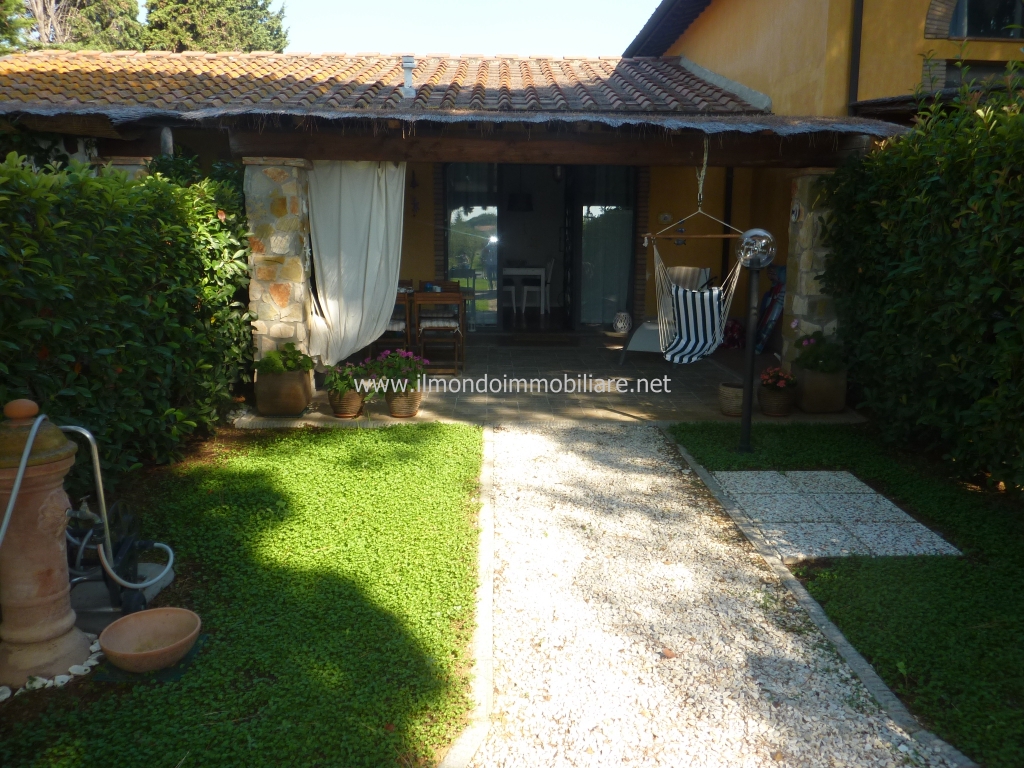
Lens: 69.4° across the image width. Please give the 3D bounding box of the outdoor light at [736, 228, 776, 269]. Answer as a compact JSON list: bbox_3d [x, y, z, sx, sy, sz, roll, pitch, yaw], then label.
[{"bbox_3d":[1.575,-0.873,4.763,0.261,0.261,0.261,0,11,-1],"label":"outdoor light"}]

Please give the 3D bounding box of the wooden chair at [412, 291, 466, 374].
[{"bbox_3d":[-0.742,-0.547,7.669,0.470,0.840,0.520,0,11,-1],"label":"wooden chair"}]

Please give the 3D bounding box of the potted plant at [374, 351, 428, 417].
[{"bbox_3d":[-0.892,-0.018,5.916,0.450,0.530,0.420,0,11,-1],"label":"potted plant"}]

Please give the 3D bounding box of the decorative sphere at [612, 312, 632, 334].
[{"bbox_3d":[1.490,-0.820,9.964,0.255,0.280,0.255,0,11,-1],"label":"decorative sphere"}]

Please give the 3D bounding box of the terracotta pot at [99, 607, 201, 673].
[{"bbox_3d":[-1.214,0.890,2.511,0.301,0.120,0.301,0,11,-1],"label":"terracotta pot"}]

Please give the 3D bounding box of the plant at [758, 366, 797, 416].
[{"bbox_3d":[2.168,0.056,6.045,0.290,0.370,0.290,0,11,-1],"label":"plant"}]

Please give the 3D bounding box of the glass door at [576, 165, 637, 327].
[{"bbox_3d":[1.240,-1.810,10.022,0.830,2.250,0.080,0,11,-1],"label":"glass door"}]

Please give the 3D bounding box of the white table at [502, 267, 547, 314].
[{"bbox_3d":[0.162,-1.607,12.645,0.820,0.750,0.950,0,11,-1],"label":"white table"}]

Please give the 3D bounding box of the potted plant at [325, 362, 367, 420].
[{"bbox_3d":[-1.337,0.032,5.936,0.340,0.420,0.330,0,11,-1],"label":"potted plant"}]

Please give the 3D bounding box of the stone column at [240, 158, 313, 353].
[{"bbox_3d":[-1.965,-0.846,6.249,0.410,1.970,0.380,0,11,-1],"label":"stone column"}]

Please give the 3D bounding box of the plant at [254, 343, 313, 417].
[{"bbox_3d":[-1.847,-0.038,6.008,0.430,0.520,0.410,0,11,-1],"label":"plant"}]

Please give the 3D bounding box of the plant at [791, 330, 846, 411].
[{"bbox_3d":[2.496,-0.117,6.002,0.380,0.630,0.360,0,11,-1],"label":"plant"}]

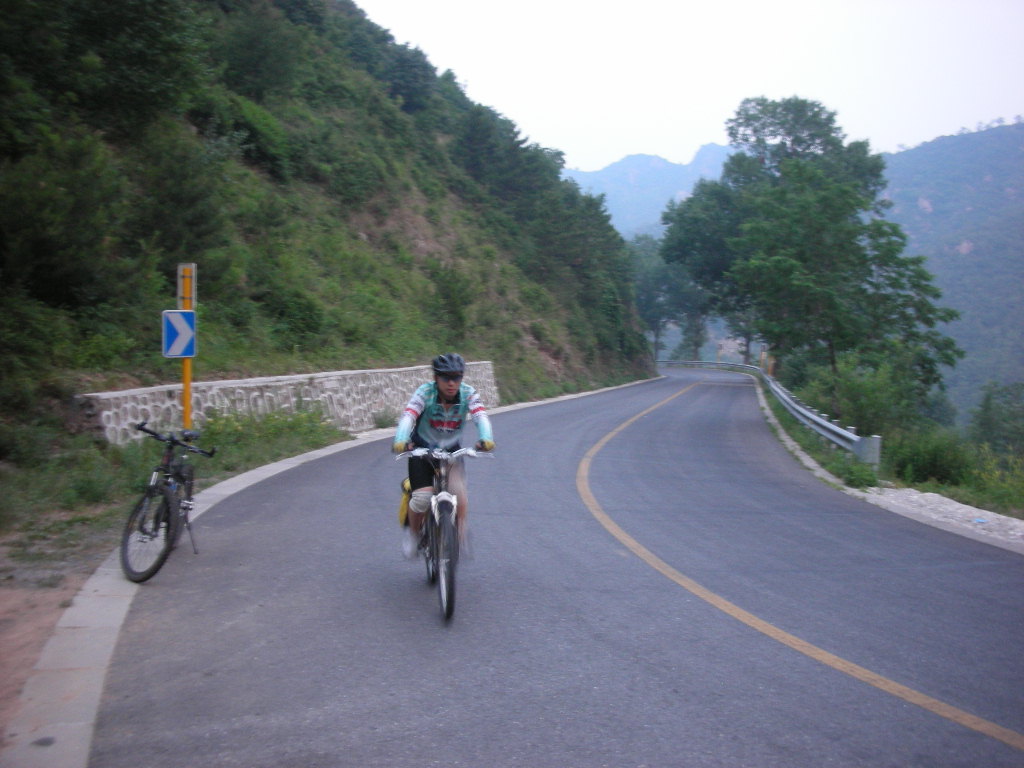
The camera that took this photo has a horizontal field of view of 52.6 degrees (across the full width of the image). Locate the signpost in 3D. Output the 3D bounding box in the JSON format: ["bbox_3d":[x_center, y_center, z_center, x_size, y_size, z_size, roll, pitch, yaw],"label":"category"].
[{"bbox_3d":[-4.240,-0.260,13.200,0.430,2.600,0.280,0,0,-9],"label":"signpost"}]

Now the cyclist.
[{"bbox_3d":[-0.445,0.460,6.620,0.620,1.320,0.830,0,0,-8],"label":"cyclist"}]

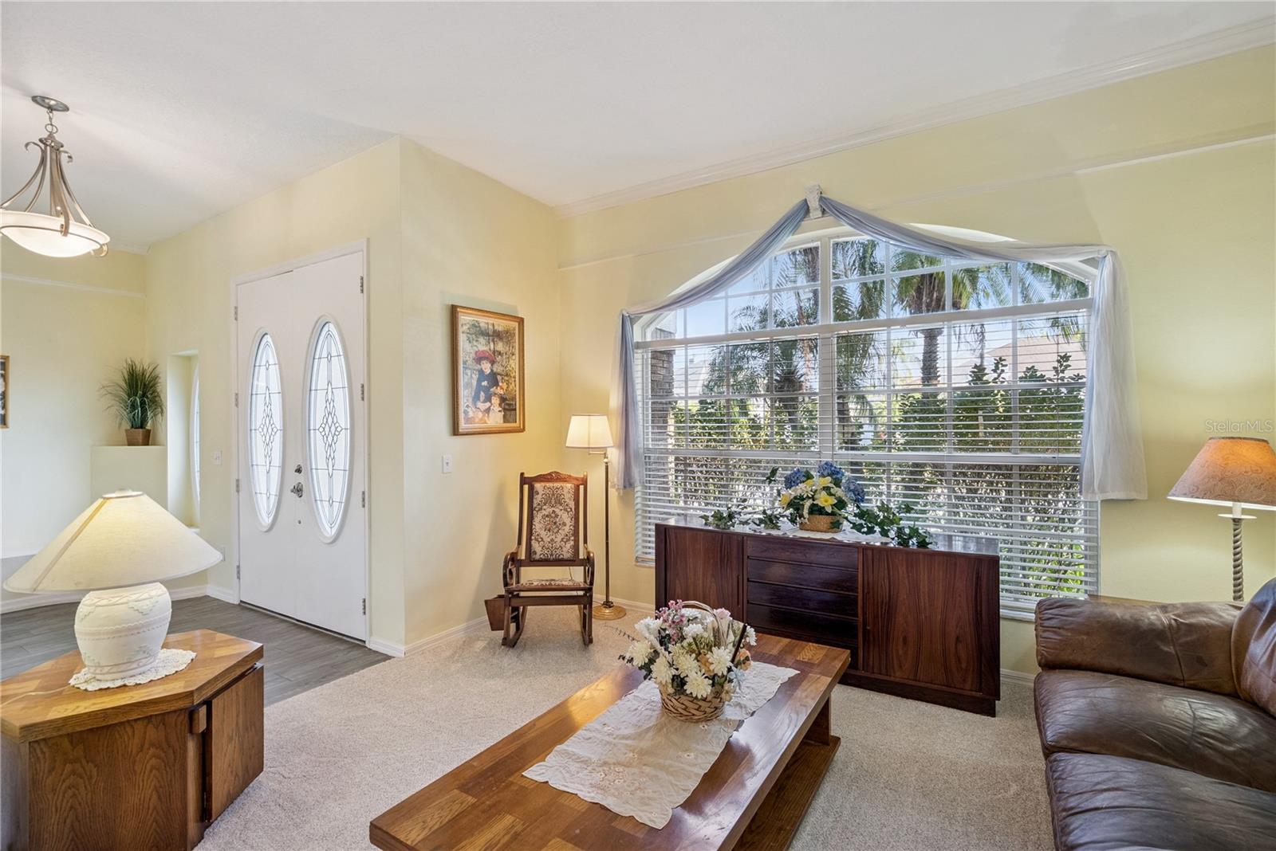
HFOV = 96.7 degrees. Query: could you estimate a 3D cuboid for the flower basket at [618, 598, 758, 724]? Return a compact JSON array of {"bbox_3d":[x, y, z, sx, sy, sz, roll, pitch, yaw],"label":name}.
[{"bbox_3d":[0.166,0.765,1.870,0.420,0.360,0.380,0,0,32],"label":"flower basket"}]

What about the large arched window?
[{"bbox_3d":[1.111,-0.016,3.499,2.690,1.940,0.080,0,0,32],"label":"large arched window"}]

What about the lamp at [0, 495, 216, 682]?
[{"bbox_3d":[-1.777,0.534,1.959,0.550,0.616,0.550,0,0,32],"label":"lamp"}]

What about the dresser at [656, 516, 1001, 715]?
[{"bbox_3d":[0.987,0.963,3.220,1.800,0.738,0.455,0,0,32],"label":"dresser"}]

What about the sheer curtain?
[{"bbox_3d":[1.046,-0.465,3.420,3.040,1.850,0.150,0,0,32],"label":"sheer curtain"}]

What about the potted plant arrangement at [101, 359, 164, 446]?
[{"bbox_3d":[-4.584,-0.213,5.150,0.430,0.800,0.420,0,0,32],"label":"potted plant arrangement"}]

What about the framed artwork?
[{"bbox_3d":[-1.015,-0.362,3.875,0.040,0.840,0.650,0,0,32],"label":"framed artwork"}]

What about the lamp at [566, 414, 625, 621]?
[{"bbox_3d":[-0.309,0.632,4.082,0.420,1.417,0.350,0,0,32],"label":"lamp"}]

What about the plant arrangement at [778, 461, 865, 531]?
[{"bbox_3d":[1.044,0.400,3.220,0.460,0.390,0.350,0,0,32],"label":"plant arrangement"}]

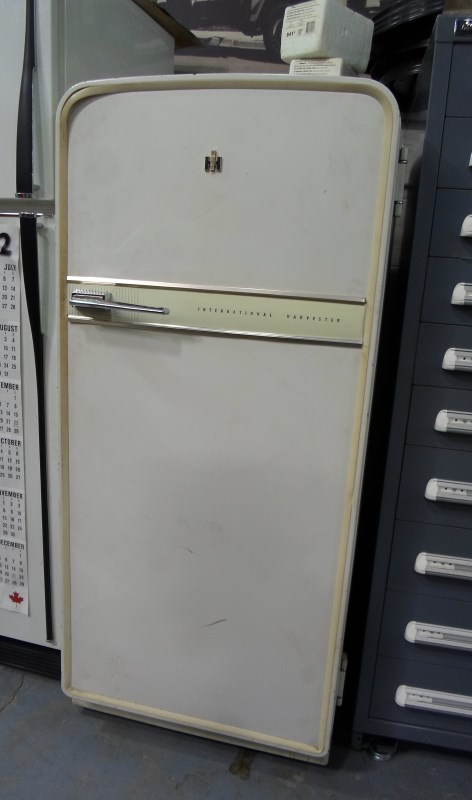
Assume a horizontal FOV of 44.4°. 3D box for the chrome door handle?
[{"bbox_3d":[-0.214,-0.182,1.071,0.197,0.034,0.043,6,13,12],"label":"chrome door handle"}]

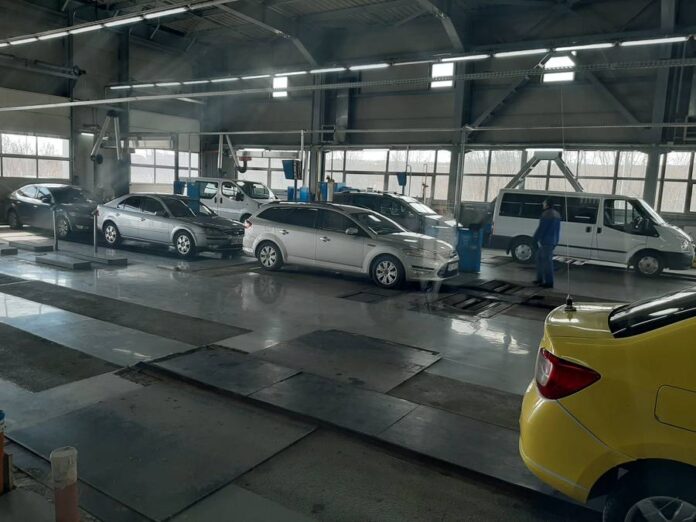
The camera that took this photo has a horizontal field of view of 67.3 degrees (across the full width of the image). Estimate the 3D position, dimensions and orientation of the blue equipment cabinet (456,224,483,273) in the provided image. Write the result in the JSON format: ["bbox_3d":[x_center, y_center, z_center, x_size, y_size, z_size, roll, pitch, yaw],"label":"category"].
[{"bbox_3d":[2.922,-0.302,12.464,0.500,1.100,0.500,8,9,31],"label":"blue equipment cabinet"}]

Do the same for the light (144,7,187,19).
[{"bbox_3d":[-3.523,-4.797,10.091,1.240,0.090,0.130,8,9,31],"label":"light"}]

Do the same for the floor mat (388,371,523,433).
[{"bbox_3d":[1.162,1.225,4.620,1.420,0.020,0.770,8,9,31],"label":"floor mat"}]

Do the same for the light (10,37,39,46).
[{"bbox_3d":[-7.831,-5.315,12.618,1.230,0.090,0.120,8,9,31],"label":"light"}]

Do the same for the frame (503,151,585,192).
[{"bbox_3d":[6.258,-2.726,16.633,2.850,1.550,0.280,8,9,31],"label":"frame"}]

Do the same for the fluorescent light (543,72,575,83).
[{"bbox_3d":[6.491,-5.658,16.121,0.930,0.280,0.100,8,9,31],"label":"fluorescent light"}]

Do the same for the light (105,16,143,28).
[{"bbox_3d":[-4.622,-4.910,10.764,1.240,0.090,0.130,8,9,31],"label":"light"}]

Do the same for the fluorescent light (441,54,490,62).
[{"bbox_3d":[2.714,-4.717,12.128,1.230,0.090,0.120,8,9,31],"label":"fluorescent light"}]

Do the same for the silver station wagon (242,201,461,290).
[{"bbox_3d":[-0.030,-0.461,11.050,4.837,1.510,1.900,8,9,32],"label":"silver station wagon"}]

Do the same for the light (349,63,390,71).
[{"bbox_3d":[0.564,-5.099,13.704,1.240,0.090,0.130,8,9,31],"label":"light"}]

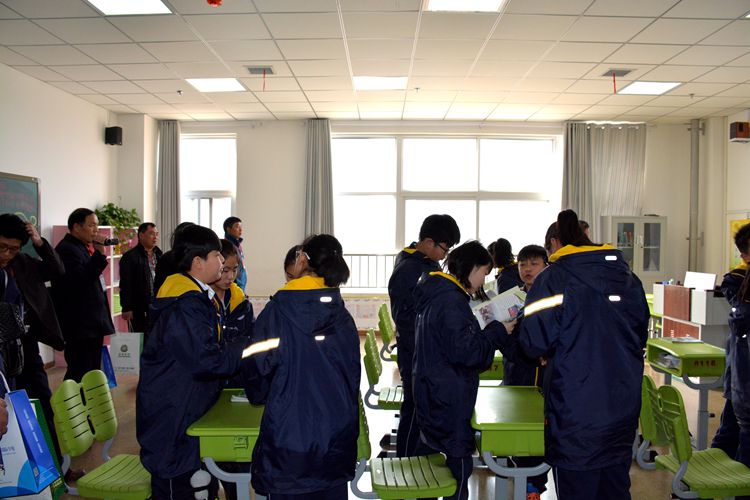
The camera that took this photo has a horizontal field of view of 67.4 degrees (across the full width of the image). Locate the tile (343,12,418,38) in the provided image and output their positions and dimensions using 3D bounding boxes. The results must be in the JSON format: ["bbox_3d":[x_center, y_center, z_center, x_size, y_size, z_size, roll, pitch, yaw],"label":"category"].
[{"bbox_3d":[0.050,-1.777,4.448,0.600,0.020,0.600,0,2,1],"label":"tile"}]

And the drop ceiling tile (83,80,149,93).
[{"bbox_3d":[-2.903,-1.828,6.297,0.600,0.020,0.600,0,2,1],"label":"drop ceiling tile"}]

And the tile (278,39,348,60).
[{"bbox_3d":[-0.554,-1.805,5.049,0.600,0.020,0.600,0,2,1],"label":"tile"}]

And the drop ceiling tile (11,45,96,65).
[{"bbox_3d":[-2.950,-1.812,5.087,0.600,0.020,0.600,0,2,1],"label":"drop ceiling tile"}]

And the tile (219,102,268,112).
[{"bbox_3d":[-1.724,-1.900,7.469,0.600,0.025,0.600,0,2,1],"label":"tile"}]

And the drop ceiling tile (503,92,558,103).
[{"bbox_3d":[1.854,-1.834,6.745,0.600,0.020,0.600,0,2,1],"label":"drop ceiling tile"}]

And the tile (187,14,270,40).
[{"bbox_3d":[-1.151,-1.772,4.463,0.600,0.020,0.600,0,2,1],"label":"tile"}]

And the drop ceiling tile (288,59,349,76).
[{"bbox_3d":[-0.541,-1.804,5.574,0.600,0.020,0.600,0,2,1],"label":"drop ceiling tile"}]

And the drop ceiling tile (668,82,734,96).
[{"bbox_3d":[3.583,-1.779,6.170,0.600,0.020,0.600,0,2,1],"label":"drop ceiling tile"}]

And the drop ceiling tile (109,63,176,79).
[{"bbox_3d":[-2.328,-1.816,5.683,0.600,0.020,0.600,0,2,1],"label":"drop ceiling tile"}]

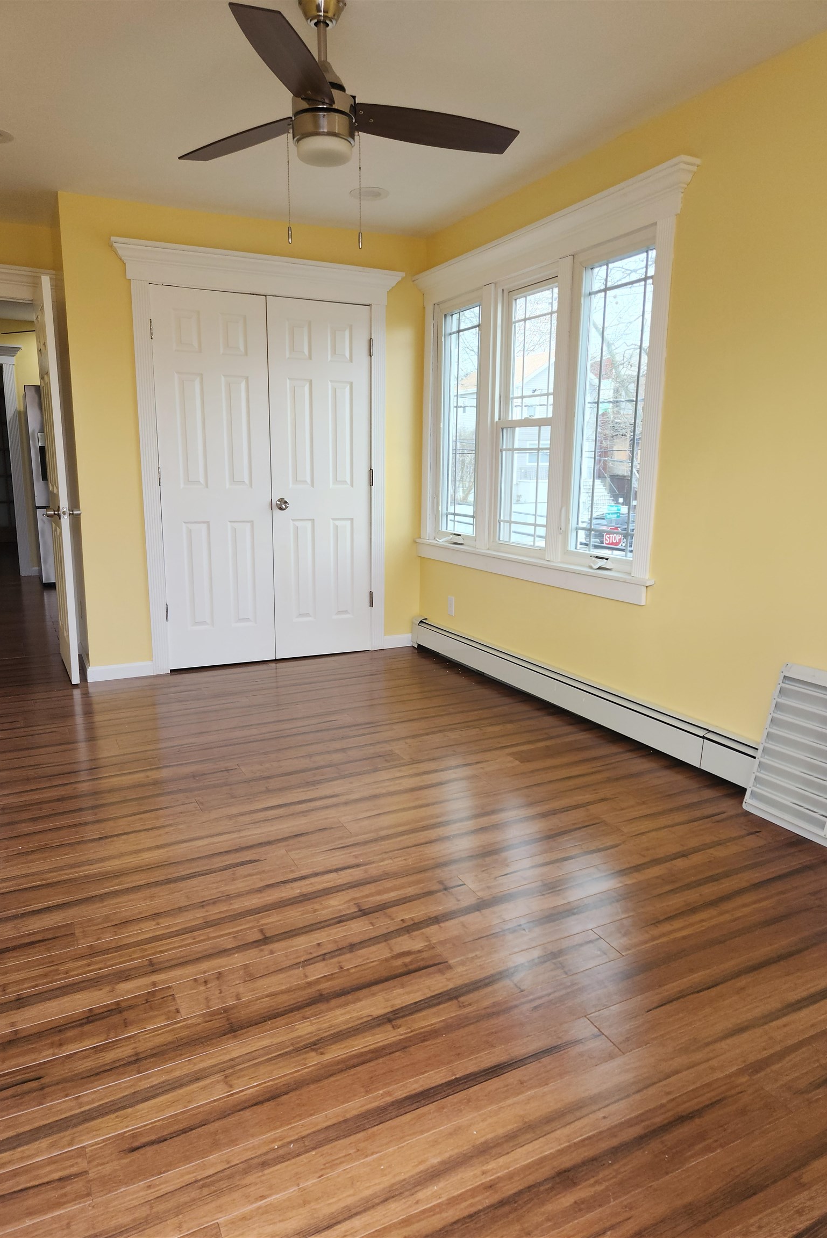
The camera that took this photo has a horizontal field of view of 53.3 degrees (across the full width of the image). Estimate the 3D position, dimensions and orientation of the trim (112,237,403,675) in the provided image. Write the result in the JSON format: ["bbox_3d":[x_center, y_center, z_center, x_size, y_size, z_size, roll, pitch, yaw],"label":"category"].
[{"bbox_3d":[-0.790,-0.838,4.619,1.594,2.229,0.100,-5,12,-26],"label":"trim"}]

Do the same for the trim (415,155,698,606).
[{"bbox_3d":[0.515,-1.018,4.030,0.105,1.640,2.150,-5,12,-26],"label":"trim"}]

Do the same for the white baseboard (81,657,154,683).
[{"bbox_3d":[-1.583,0.285,4.461,0.336,0.075,0.020,-5,12,-26],"label":"white baseboard"}]

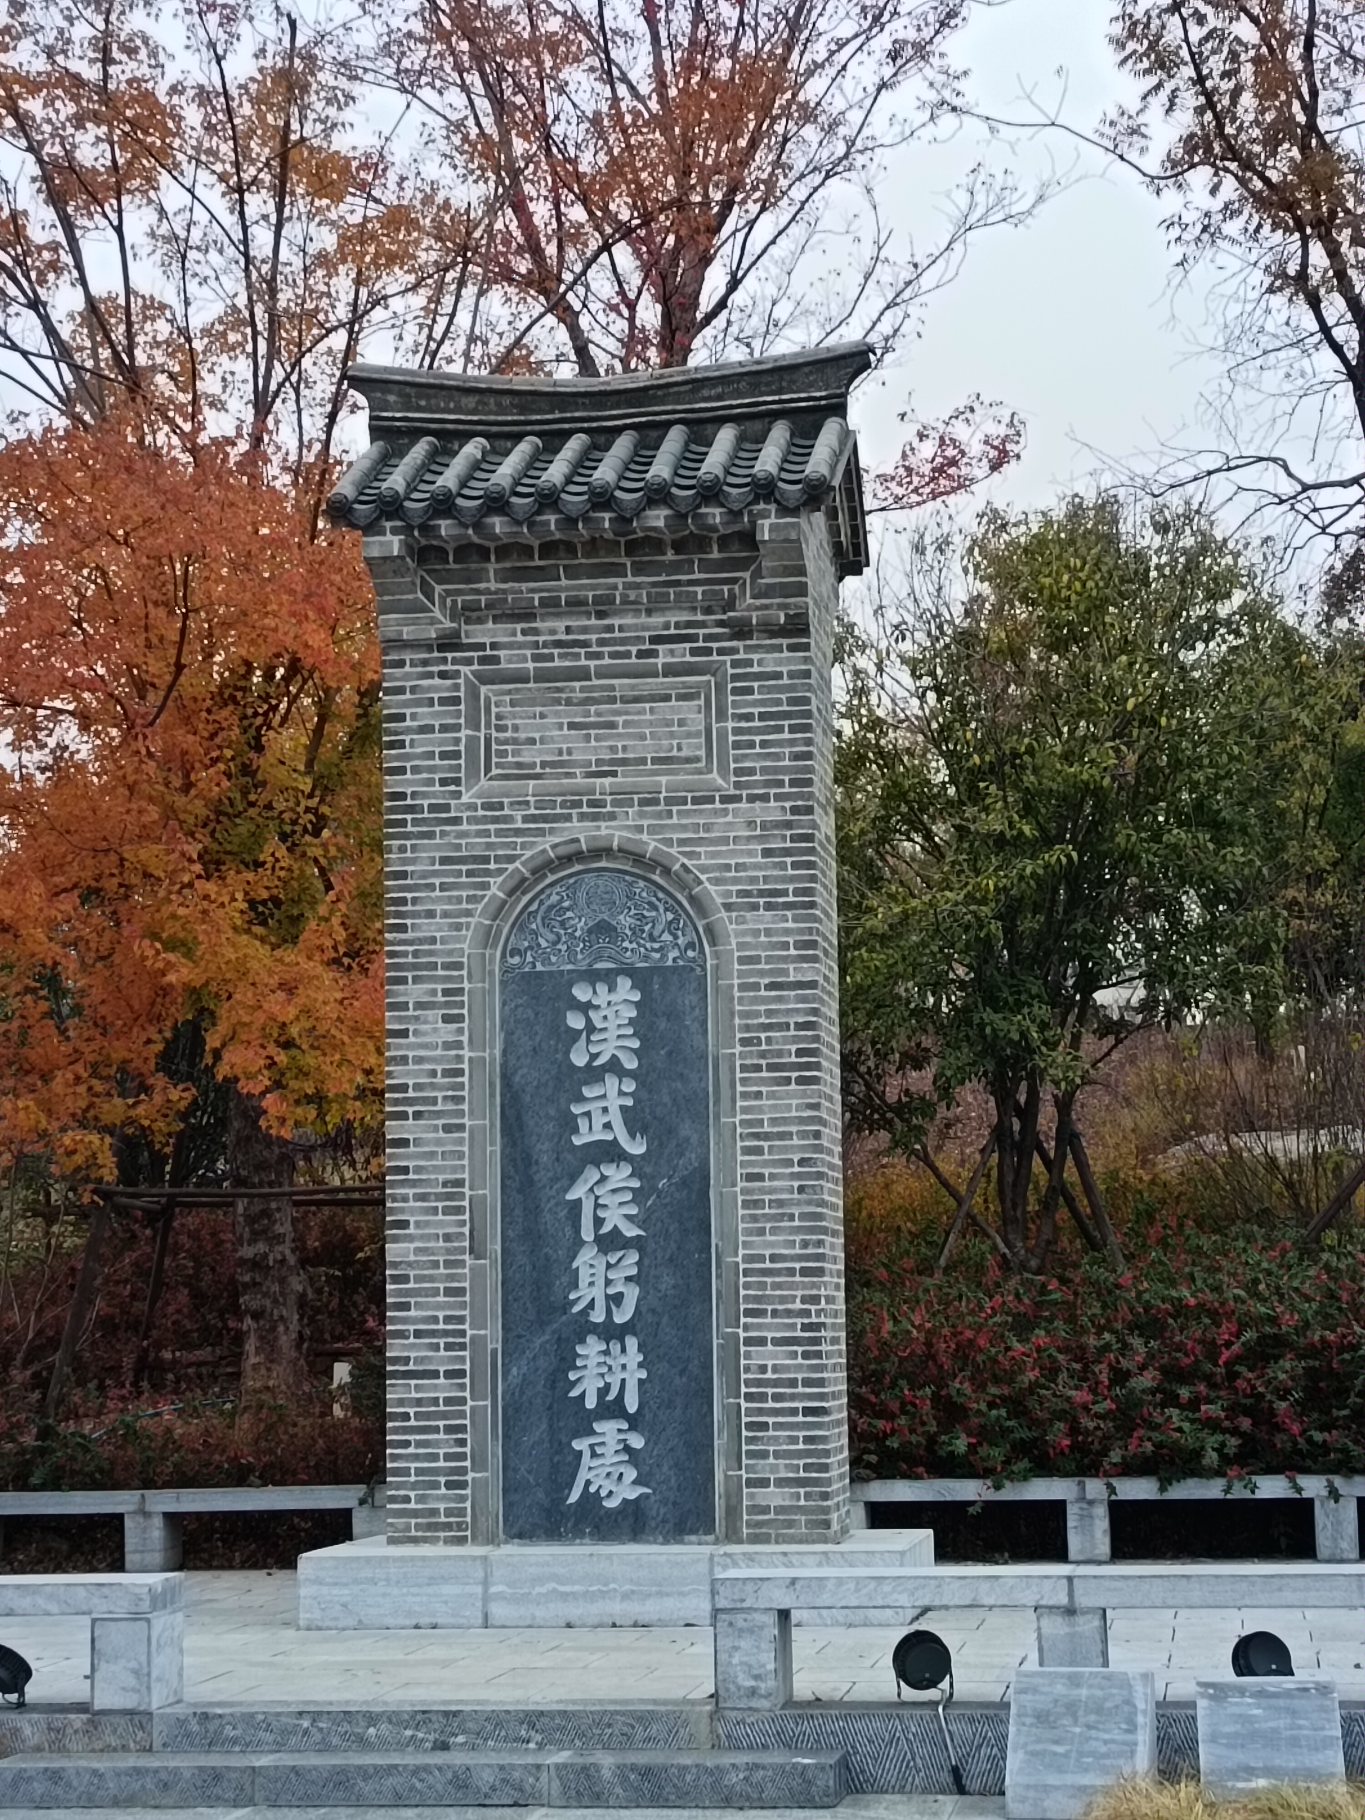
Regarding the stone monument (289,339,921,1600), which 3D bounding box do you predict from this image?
[{"bbox_3d":[-0.284,0.271,16.789,2.690,5.960,1.690,-2,-7,8],"label":"stone monument"}]

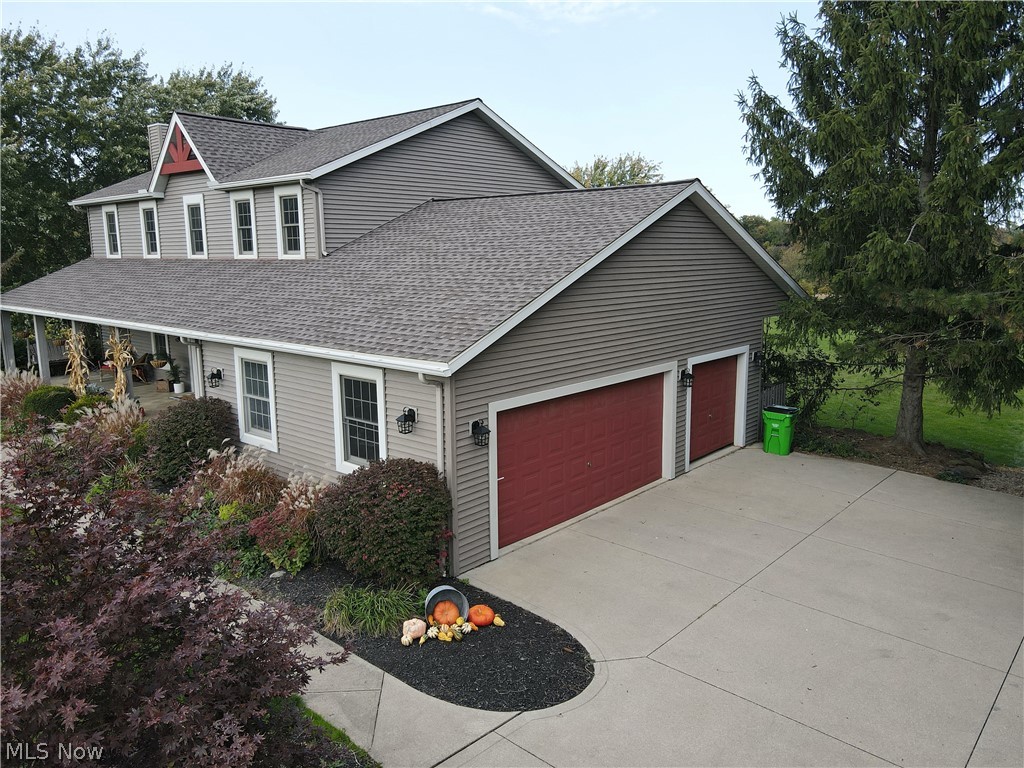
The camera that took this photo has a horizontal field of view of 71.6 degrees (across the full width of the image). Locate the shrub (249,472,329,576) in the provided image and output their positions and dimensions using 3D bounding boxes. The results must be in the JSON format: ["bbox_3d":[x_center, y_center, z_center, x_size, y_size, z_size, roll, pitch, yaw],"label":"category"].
[{"bbox_3d":[-3.167,1.991,10.195,1.000,1.260,1.000,-1,9,0],"label":"shrub"}]

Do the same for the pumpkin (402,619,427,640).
[{"bbox_3d":[-1.119,2.828,8.180,0.268,0.220,0.268,-1,9,0],"label":"pumpkin"}]

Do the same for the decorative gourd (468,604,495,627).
[{"bbox_3d":[-0.358,2.771,8.488,0.300,0.215,0.300,-1,9,0],"label":"decorative gourd"}]

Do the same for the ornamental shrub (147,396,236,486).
[{"bbox_3d":[-6.277,1.147,13.794,1.580,1.700,1.400,8,13,42],"label":"ornamental shrub"}]

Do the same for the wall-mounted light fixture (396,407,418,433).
[{"bbox_3d":[-1.453,0.507,9.801,0.200,0.390,0.270,8,13,42],"label":"wall-mounted light fixture"}]

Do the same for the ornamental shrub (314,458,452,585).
[{"bbox_3d":[-1.748,1.850,9.587,1.680,1.570,1.450,8,13,42],"label":"ornamental shrub"}]

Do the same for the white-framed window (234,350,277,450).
[{"bbox_3d":[-4.678,0.284,12.904,1.356,1.790,0.100,8,13,42],"label":"white-framed window"}]

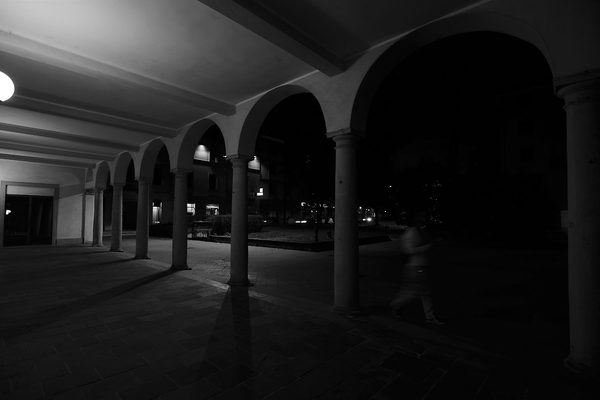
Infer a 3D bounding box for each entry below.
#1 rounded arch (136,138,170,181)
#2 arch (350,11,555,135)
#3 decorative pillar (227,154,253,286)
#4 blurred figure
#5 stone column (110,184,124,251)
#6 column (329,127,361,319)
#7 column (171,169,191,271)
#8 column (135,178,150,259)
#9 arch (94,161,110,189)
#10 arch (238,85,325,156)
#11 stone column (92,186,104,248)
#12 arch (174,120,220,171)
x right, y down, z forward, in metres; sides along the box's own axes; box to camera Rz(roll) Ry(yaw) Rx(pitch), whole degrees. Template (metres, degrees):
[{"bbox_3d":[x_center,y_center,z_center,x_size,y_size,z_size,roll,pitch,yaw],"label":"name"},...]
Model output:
[{"bbox_3d":[-4.884,-1.479,10.612,2.577,1.266,0.492,-3,-4,43],"label":"rounded arch"},{"bbox_3d":[1.947,-1.817,4.311,2.577,1.266,0.492,-3,-4,43],"label":"arch"},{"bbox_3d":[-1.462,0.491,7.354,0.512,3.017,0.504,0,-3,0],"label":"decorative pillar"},{"bbox_3d":[1.799,1.005,4.640,0.780,1.699,0.550,-2,-4,34],"label":"blurred figure"},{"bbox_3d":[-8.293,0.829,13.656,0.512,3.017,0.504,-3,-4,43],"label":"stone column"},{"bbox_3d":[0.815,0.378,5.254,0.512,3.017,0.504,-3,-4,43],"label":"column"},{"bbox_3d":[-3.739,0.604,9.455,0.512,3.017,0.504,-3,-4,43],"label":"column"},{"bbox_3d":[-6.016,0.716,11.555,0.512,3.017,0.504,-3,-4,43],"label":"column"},{"bbox_3d":[-9.439,-1.253,14.813,2.577,1.266,0.492,-3,-4,43],"label":"arch"},{"bbox_3d":[-0.330,-1.704,6.411,2.577,1.266,0.492,-3,-4,43],"label":"arch"},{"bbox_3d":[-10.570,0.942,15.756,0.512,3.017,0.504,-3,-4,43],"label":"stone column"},{"bbox_3d":[-2.607,-1.592,8.512,2.577,1.266,0.492,-3,-4,43],"label":"arch"}]

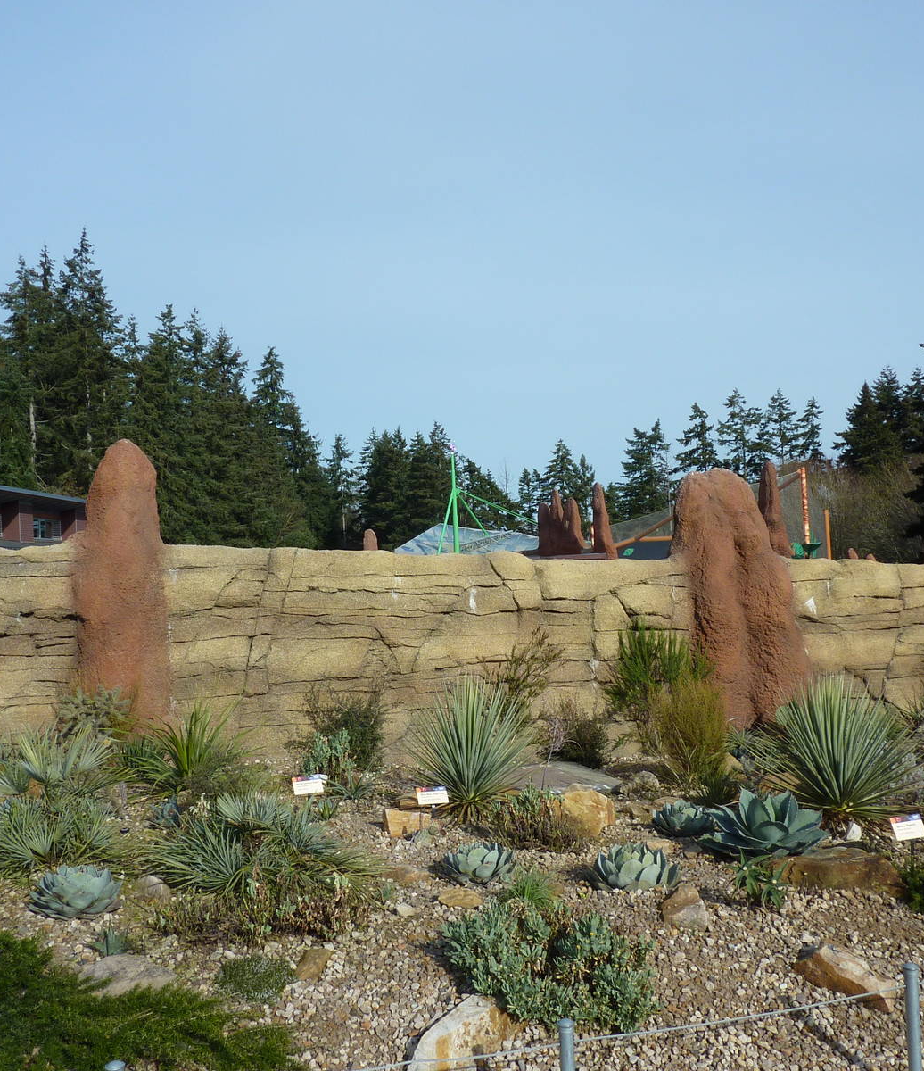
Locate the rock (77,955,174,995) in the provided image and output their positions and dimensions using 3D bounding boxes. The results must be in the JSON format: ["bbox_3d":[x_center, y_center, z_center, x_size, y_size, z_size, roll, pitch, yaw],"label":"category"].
[{"bbox_3d":[-1.047,1.378,3.220,0.295,0.090,0.210,-3,-2,0],"label":"rock"}]

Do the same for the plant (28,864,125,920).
[{"bbox_3d":[-1.429,1.309,3.800,0.340,0.170,0.340,-2,-2,0],"label":"plant"}]

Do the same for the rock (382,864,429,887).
[{"bbox_3d":[-0.247,1.522,4.620,0.210,0.085,0.150,-2,-1,0],"label":"rock"}]

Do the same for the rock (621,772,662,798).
[{"bbox_3d":[1.031,1.427,5.900,0.240,0.130,0.190,-2,-2,0],"label":"rock"}]

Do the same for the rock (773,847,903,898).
[{"bbox_3d":[1.739,1.555,4.720,0.560,0.175,0.320,-3,-2,0],"label":"rock"}]

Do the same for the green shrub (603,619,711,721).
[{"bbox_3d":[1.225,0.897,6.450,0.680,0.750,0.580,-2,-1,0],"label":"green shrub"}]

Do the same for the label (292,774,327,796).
[{"bbox_3d":[-0.756,1.236,5.100,0.155,0.100,0.015,-2,-34,-13],"label":"label"}]

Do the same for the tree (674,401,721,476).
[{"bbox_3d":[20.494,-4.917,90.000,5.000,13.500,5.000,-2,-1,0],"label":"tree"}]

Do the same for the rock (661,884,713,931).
[{"bbox_3d":[0.865,1.432,3.970,0.190,0.150,0.160,-2,-2,0],"label":"rock"}]

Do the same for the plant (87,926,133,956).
[{"bbox_3d":[-1.278,1.475,3.750,0.165,0.110,0.150,-2,-1,0],"label":"plant"}]

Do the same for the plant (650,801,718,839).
[{"bbox_3d":[1.125,1.437,5.200,0.350,0.180,0.340,-2,-1,0],"label":"plant"}]

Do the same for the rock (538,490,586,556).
[{"bbox_3d":[1.752,-0.204,18.000,0.840,1.150,0.700,-2,-1,0],"label":"rock"}]

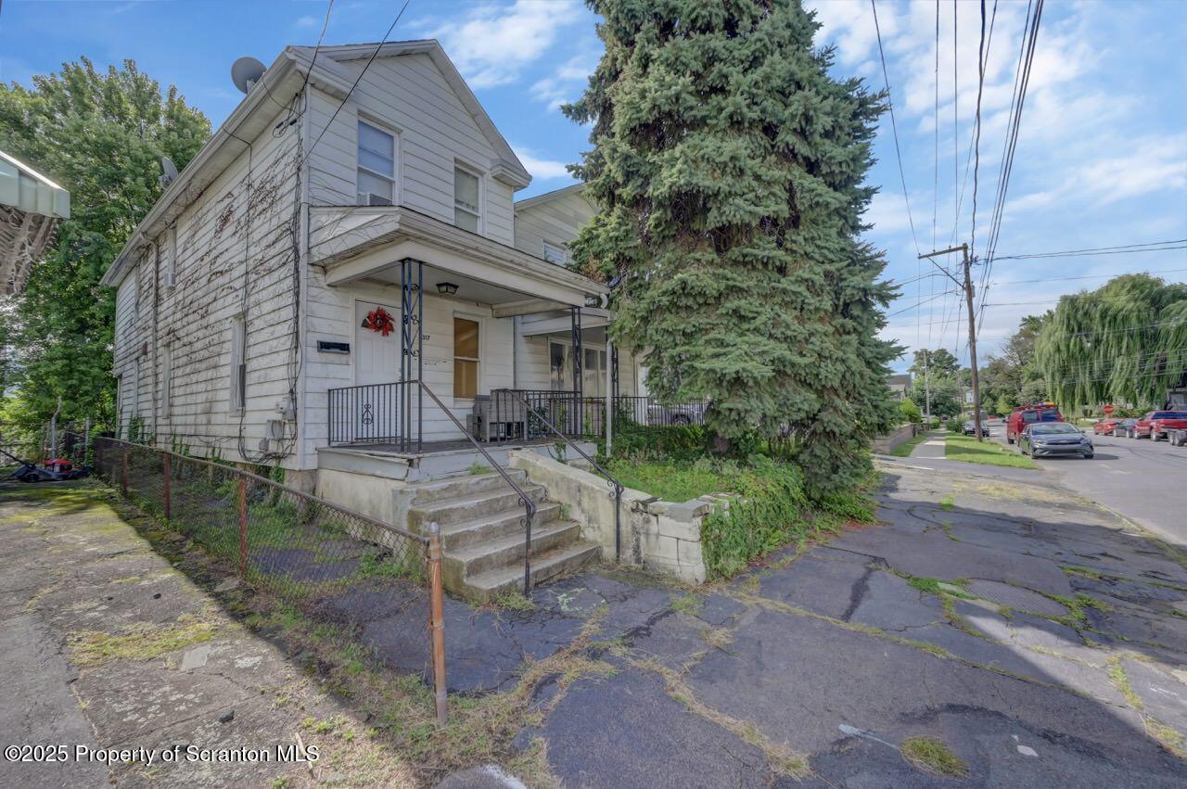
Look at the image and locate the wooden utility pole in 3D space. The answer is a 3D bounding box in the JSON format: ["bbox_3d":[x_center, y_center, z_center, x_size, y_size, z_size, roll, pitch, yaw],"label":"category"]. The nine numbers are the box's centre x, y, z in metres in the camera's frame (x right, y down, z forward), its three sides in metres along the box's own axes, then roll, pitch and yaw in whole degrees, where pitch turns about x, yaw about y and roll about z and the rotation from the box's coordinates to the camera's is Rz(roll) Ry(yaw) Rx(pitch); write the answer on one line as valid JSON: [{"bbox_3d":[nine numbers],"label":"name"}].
[{"bbox_3d":[23.074,-3.292,29.860,2.650,12.660,0.450,-4,-3,36],"label":"wooden utility pole"}]

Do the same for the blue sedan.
[{"bbox_3d":[19.712,1.928,19.836,1.800,1.435,4.640,-5,-5,36],"label":"blue sedan"}]

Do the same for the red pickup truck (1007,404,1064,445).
[{"bbox_3d":[25.180,1.785,26.385,1.950,2.250,5.200,-5,-5,36],"label":"red pickup truck"}]

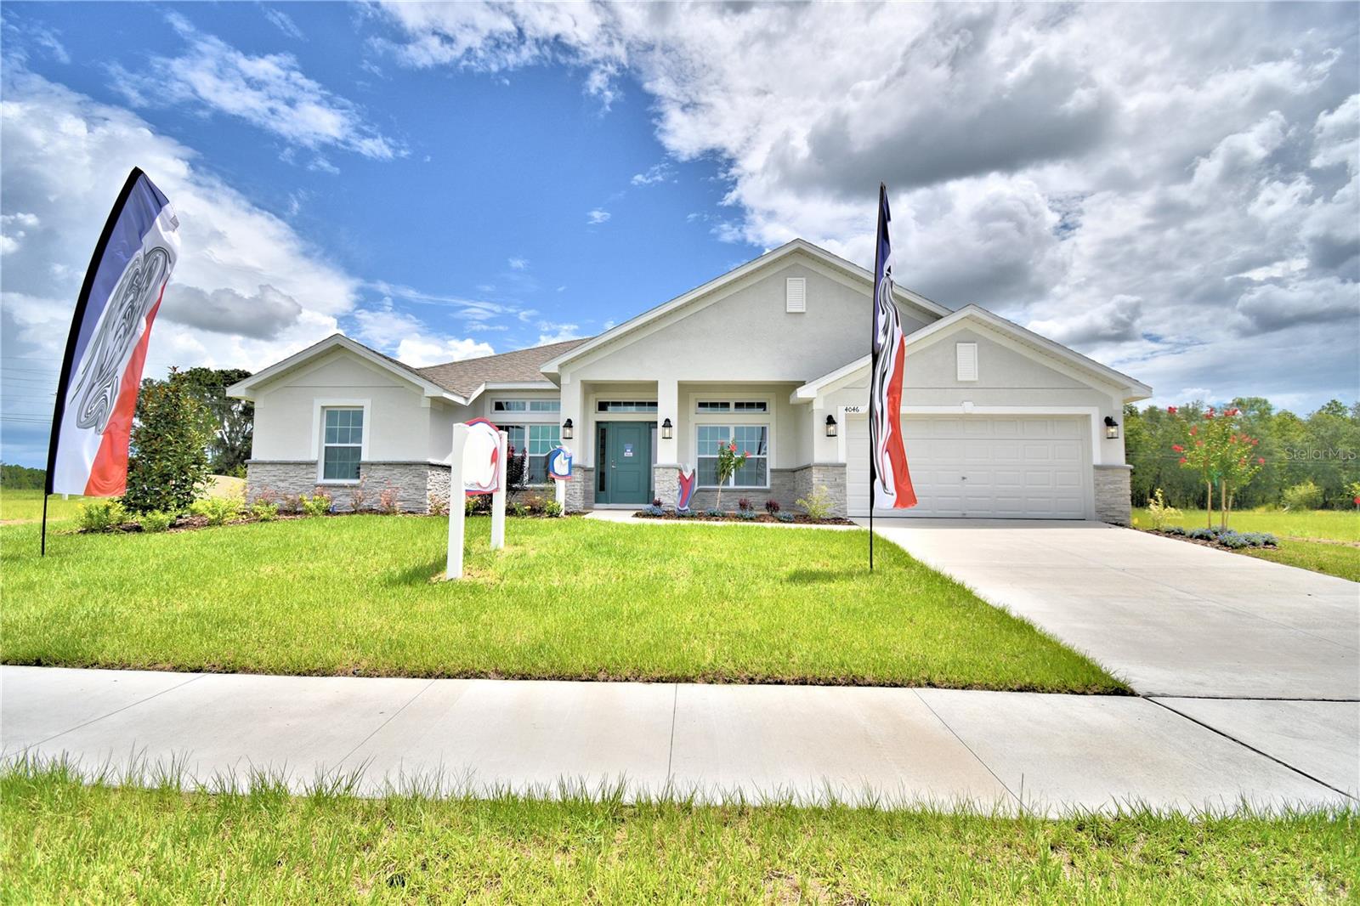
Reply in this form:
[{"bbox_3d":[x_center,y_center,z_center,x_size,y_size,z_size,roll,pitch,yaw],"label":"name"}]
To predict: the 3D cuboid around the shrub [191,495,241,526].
[{"bbox_3d":[-8.328,1.030,10.183,0.720,0.570,0.720,4,-5,-39],"label":"shrub"}]

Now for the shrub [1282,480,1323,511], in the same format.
[{"bbox_3d":[34.722,2.397,31.586,1.550,1.710,1.550,4,-6,-42],"label":"shrub"}]

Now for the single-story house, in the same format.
[{"bbox_3d":[0.065,-1.183,19.849,18.850,6.200,17.000,0,-4,2],"label":"single-story house"}]

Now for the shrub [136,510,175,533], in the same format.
[{"bbox_3d":[-8.594,1.122,9.284,0.460,0.360,0.460,4,-6,-42],"label":"shrub"}]

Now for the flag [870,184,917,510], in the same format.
[{"bbox_3d":[2.685,-1.473,7.276,0.700,4.360,0.280,4,-5,-39],"label":"flag"}]

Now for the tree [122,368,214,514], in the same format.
[{"bbox_3d":[-9.313,-0.159,10.307,1.220,2.810,1.220,4,-6,-42],"label":"tree"}]

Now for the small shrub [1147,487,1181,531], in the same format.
[{"bbox_3d":[8.972,1.043,10.512,0.490,0.790,0.490,-3,-5,40],"label":"small shrub"}]

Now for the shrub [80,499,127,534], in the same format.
[{"bbox_3d":[-9.490,1.031,9.325,0.560,0.560,0.560,-4,-6,45],"label":"shrub"}]

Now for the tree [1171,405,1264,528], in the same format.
[{"bbox_3d":[9.719,0.279,10.237,1.200,2.310,1.200,-3,-6,43],"label":"tree"}]

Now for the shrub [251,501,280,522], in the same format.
[{"bbox_3d":[-8.173,1.152,11.172,0.460,0.420,0.460,3,-5,-36],"label":"shrub"}]

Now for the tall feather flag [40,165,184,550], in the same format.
[{"bbox_3d":[-7.462,-1.306,7.450,0.250,5.100,0.950,-3,-6,43],"label":"tall feather flag"}]

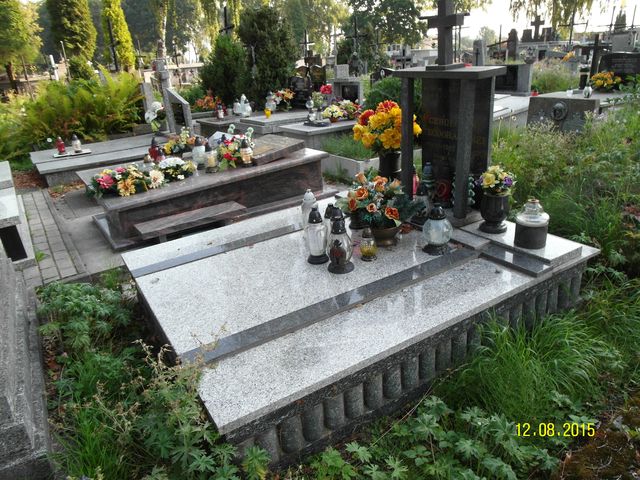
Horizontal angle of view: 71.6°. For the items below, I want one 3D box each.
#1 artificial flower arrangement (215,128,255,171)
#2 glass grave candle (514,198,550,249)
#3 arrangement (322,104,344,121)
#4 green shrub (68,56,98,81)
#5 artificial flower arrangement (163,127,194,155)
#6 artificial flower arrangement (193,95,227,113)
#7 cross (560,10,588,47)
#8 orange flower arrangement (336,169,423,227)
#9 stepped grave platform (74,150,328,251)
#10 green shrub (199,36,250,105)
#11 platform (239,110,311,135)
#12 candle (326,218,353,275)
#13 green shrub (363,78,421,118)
[{"bbox_3d":[-0.745,-0.806,3.896,0.347,0.357,0.286,-8,23,-9],"label":"artificial flower arrangement"},{"bbox_3d":[1.101,-0.089,2.300,0.160,0.238,0.160,7,25,25],"label":"glass grave candle"},{"bbox_3d":[0.199,-1.870,6.554,0.316,0.255,0.306,-3,22,3],"label":"arrangement"},{"bbox_3d":[-6.840,-4.492,12.931,0.867,1.785,0.867,-14,24,-23],"label":"green shrub"},{"bbox_3d":[-1.580,-1.088,4.946,0.350,0.260,0.320,-18,26,-30],"label":"artificial flower arrangement"},{"bbox_3d":[-2.223,-2.695,8.800,0.680,0.380,0.500,-18,26,-30],"label":"artificial flower arrangement"},{"bbox_3d":[8.604,-7.150,15.000,0.150,1.200,0.920,-18,26,-31],"label":"cross"},{"bbox_3d":[0.377,-0.244,2.740,0.490,0.330,0.390,-1,22,8],"label":"orange flower arrangement"},{"bbox_3d":[-1.187,-0.621,4.532,2.130,0.380,1.680,-18,26,-30],"label":"stepped grave platform"},{"bbox_3d":[-2.109,-3.521,9.800,1.050,1.850,1.050,-8,22,-9],"label":"green shrub"},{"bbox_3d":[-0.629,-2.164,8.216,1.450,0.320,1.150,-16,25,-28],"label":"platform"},{"bbox_3d":[0.102,0.021,2.262,0.137,0.273,0.137,-3,22,3],"label":"candle"},{"bbox_3d":[1.292,-2.390,7.800,1.020,0.900,1.000,0,22,10],"label":"green shrub"}]

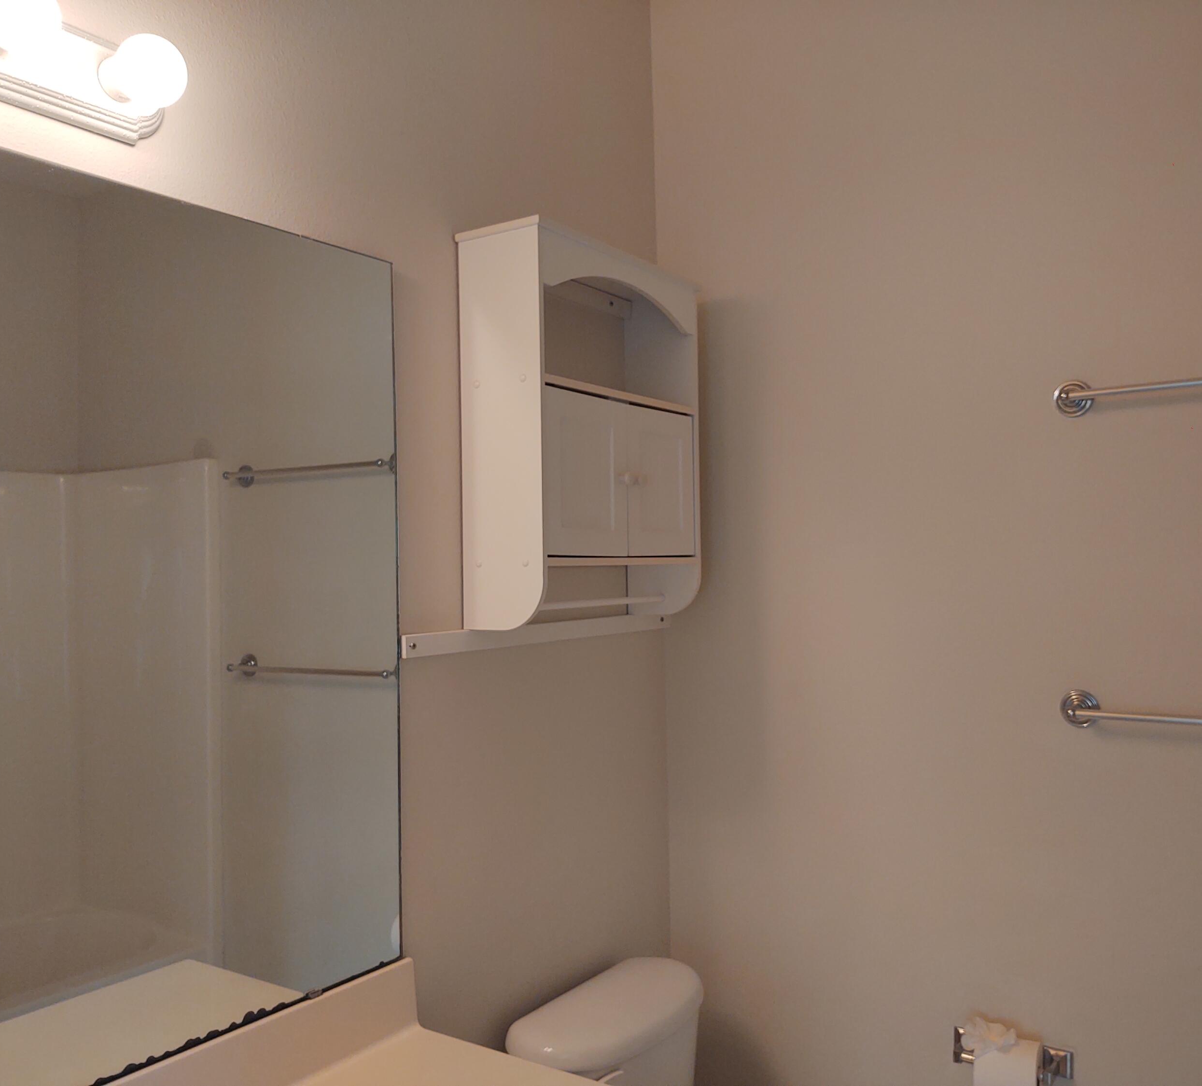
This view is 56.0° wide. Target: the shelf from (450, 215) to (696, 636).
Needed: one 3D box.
[{"bbox_3d":[-0.017,-0.183,2.022,0.176,0.650,0.518,-2,-2,34],"label":"shelf"}]

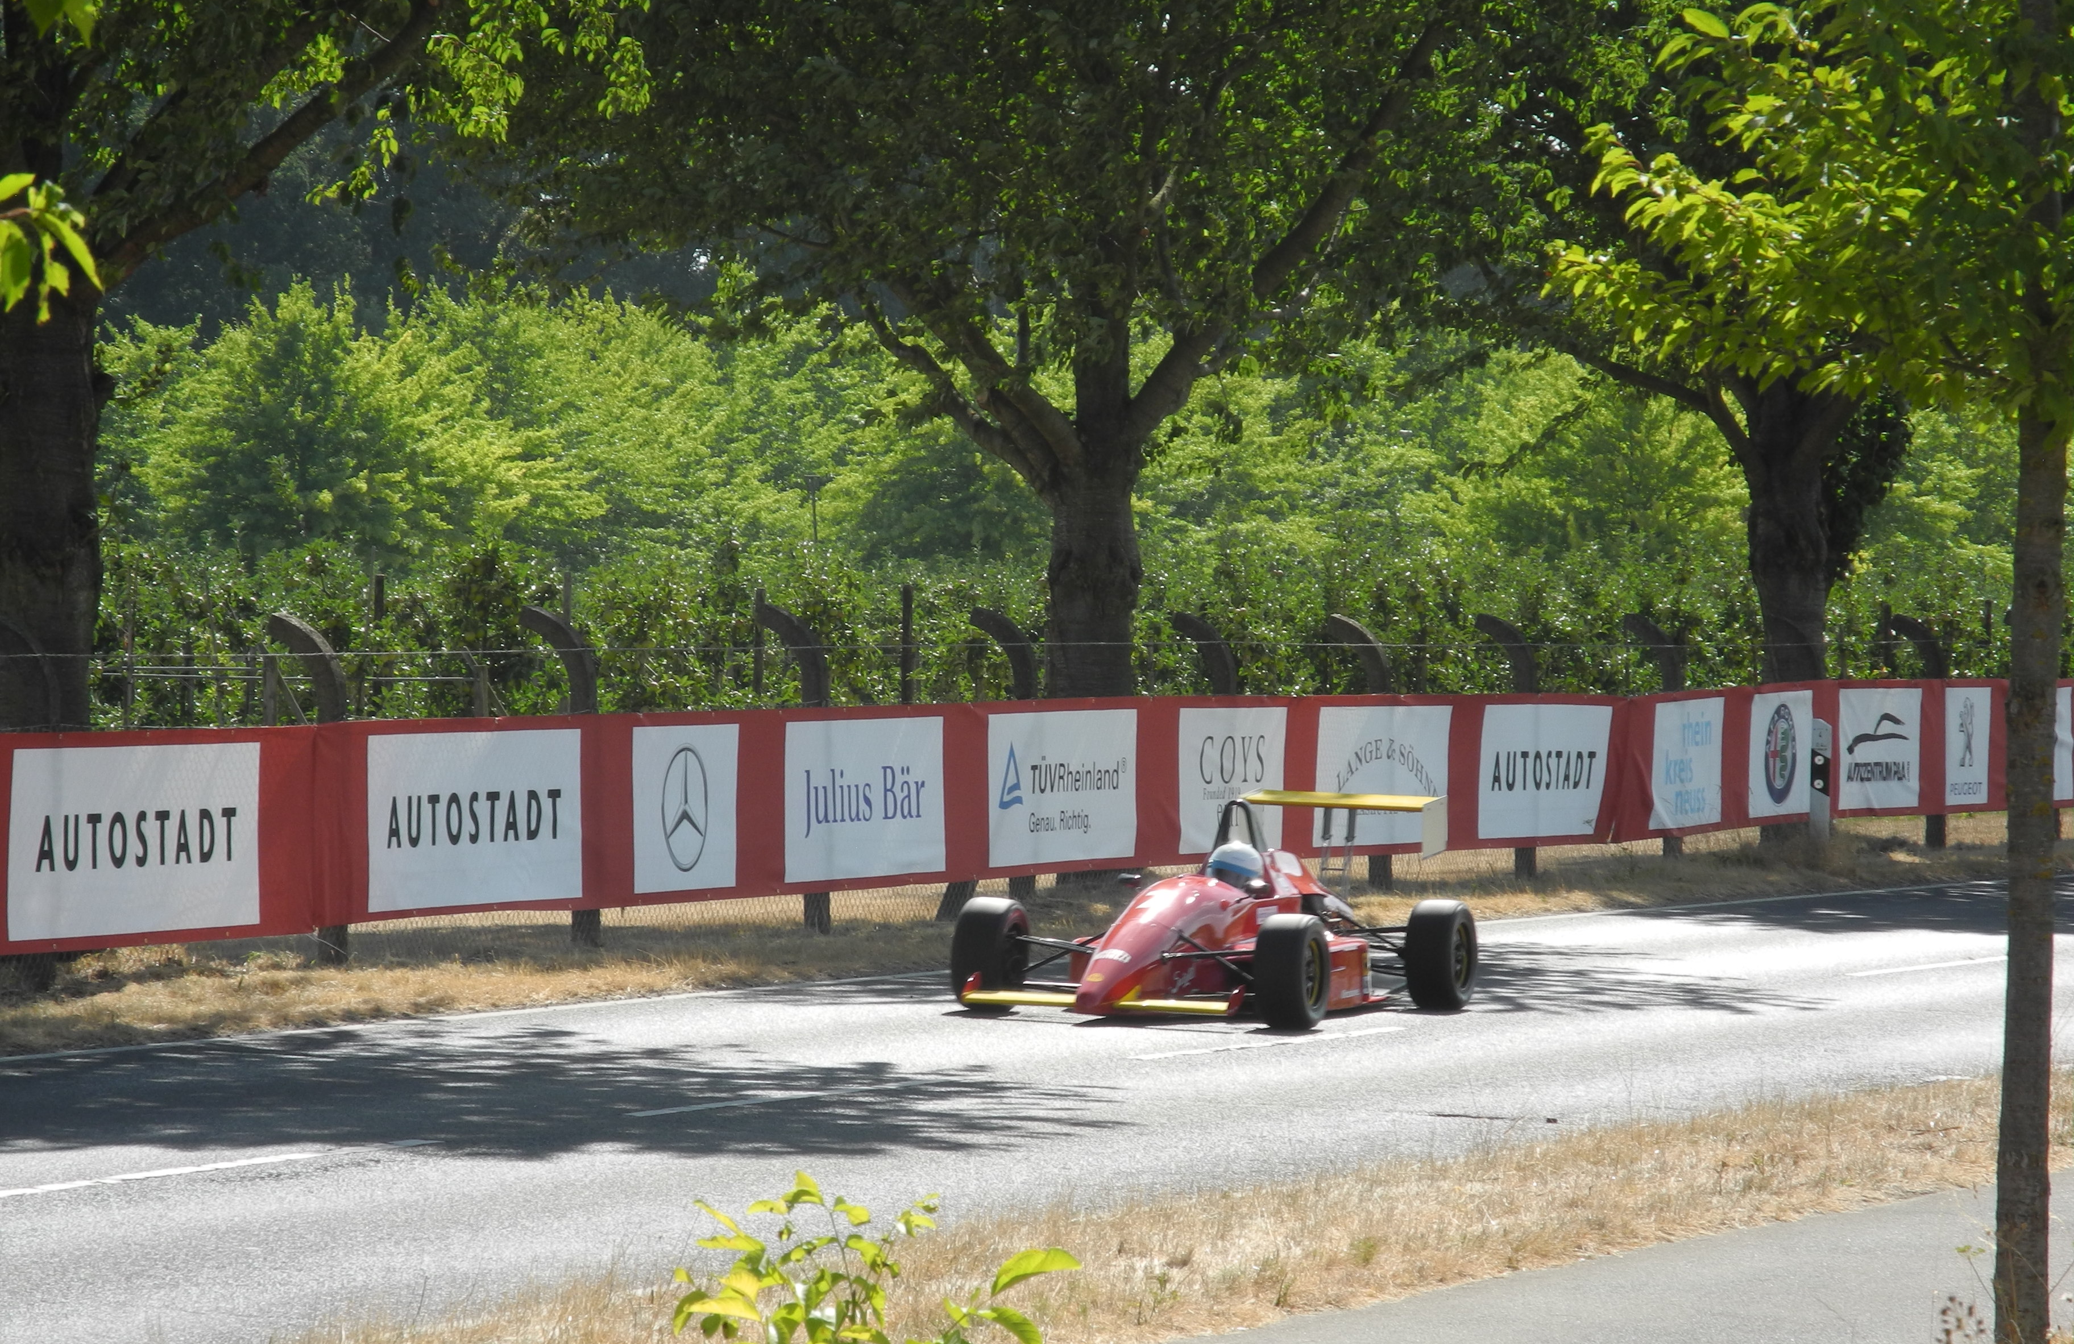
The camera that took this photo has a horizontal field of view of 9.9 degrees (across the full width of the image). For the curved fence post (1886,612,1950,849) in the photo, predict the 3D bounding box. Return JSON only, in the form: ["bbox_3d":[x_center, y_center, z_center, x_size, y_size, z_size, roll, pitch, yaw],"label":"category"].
[{"bbox_3d":[6.271,0.426,85.307,0.375,1.672,0.105,0,0,19],"label":"curved fence post"}]

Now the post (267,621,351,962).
[{"bbox_3d":[-3.607,0.578,59.340,0.400,1.741,0.115,0,0,18],"label":"post"}]

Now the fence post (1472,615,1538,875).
[{"bbox_3d":[3.130,0.496,79.740,0.400,1.758,0.115,0,0,18],"label":"fence post"}]

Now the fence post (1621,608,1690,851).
[{"bbox_3d":[4.303,0.456,83.300,0.440,1.750,0.115,0,0,19],"label":"fence post"}]

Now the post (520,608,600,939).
[{"bbox_3d":[-2.490,0.539,62.740,0.400,1.782,0.115,0,0,18],"label":"post"}]

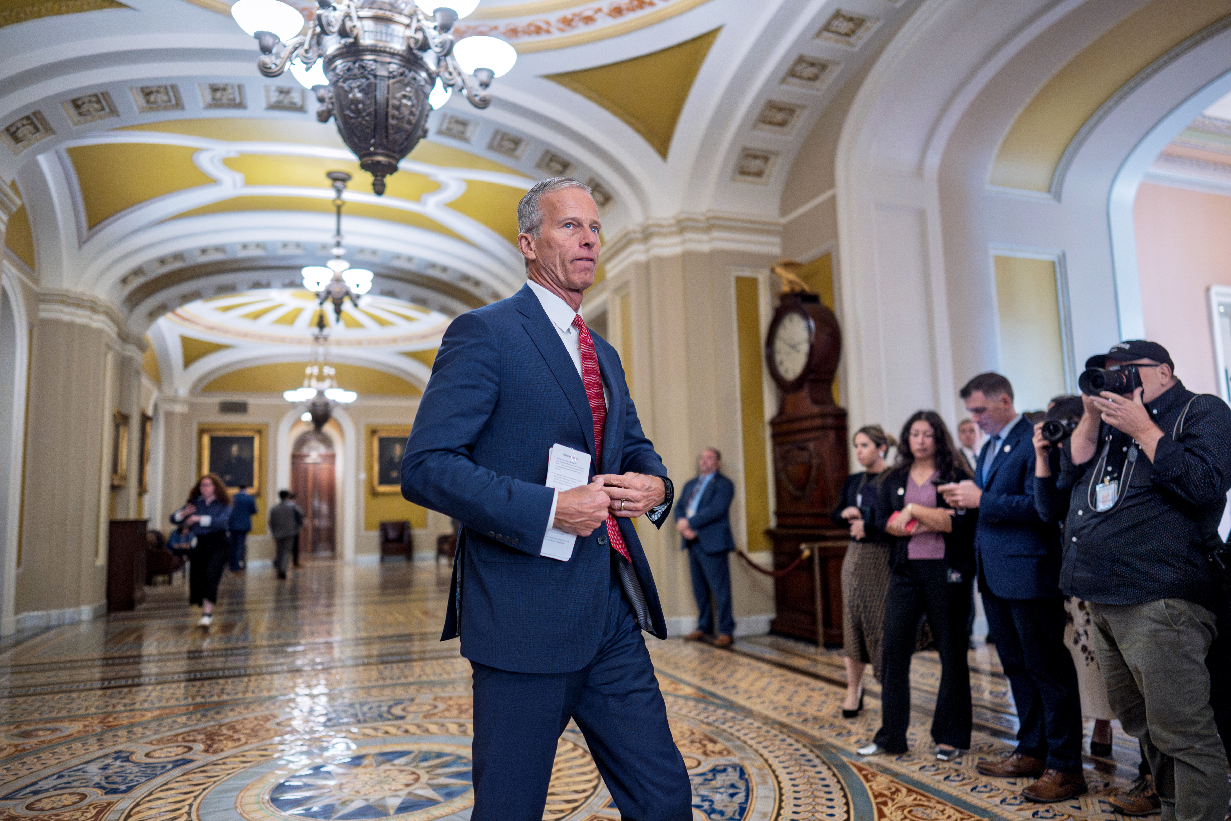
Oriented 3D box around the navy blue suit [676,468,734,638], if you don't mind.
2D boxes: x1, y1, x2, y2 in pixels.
[{"bbox_3d":[0.823,1.295,7.486,0.380,1.465,0.520,5,-9,-44],"label":"navy blue suit"}]

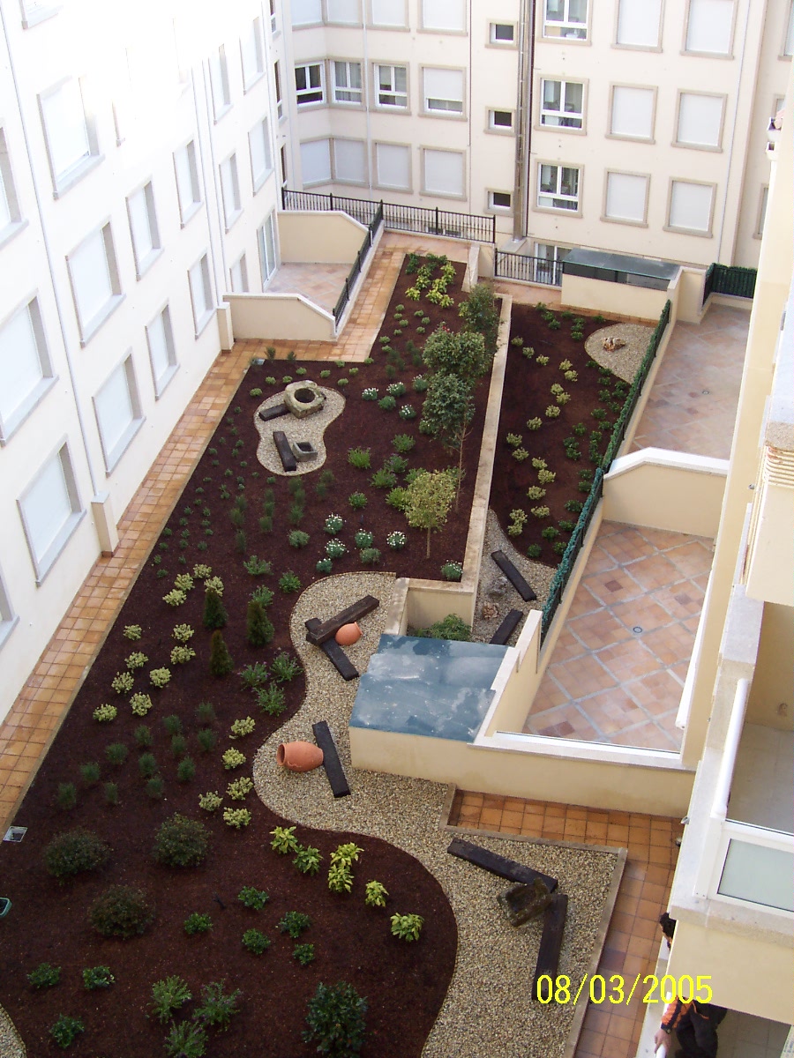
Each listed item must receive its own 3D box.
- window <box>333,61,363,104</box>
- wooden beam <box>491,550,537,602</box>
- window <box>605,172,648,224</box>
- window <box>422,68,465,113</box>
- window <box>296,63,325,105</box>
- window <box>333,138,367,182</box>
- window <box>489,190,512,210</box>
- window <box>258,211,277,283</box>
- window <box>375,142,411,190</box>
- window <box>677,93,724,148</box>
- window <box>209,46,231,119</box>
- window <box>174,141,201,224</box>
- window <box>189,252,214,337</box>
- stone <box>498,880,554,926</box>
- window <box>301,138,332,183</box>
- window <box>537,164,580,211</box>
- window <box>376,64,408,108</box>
[{"bbox_3d":[-1.751,-16.025,40.587,1.265,1.476,0.170,17,38,26],"label":"window"},{"bbox_3d":[2.393,0.957,23.287,0.235,0.130,1.630,-13,36,-16],"label":"wooden beam"},{"bbox_3d":[7.703,-11.136,37.878,1.416,1.618,0.170,17,38,26],"label":"window"},{"bbox_3d":[1.653,-15.111,38.994,1.504,1.513,0.170,17,38,26],"label":"window"},{"bbox_3d":[-3.194,-16.021,40.740,1.159,1.481,0.150,-17,37,-21],"label":"window"},{"bbox_3d":[-1.727,-13.762,42.287,1.360,1.567,0.150,15,38,23],"label":"window"},{"bbox_3d":[3.716,-11.670,40.129,0.858,0.631,0.170,17,38,26],"label":"window"},{"bbox_3d":[-4.024,-8.580,34.679,0.170,1.881,2.037,2,34,6],"label":"window"},{"bbox_3d":[-0.121,-13.212,41.107,1.424,1.632,0.160,15,38,23],"label":"window"},{"bbox_3d":[9.544,-12.894,35.691,1.370,1.612,0.150,15,38,23],"label":"window"},{"bbox_3d":[-4.493,-11.253,28.530,0.160,1.568,1.408,3,35,7],"label":"window"},{"bbox_3d":[-5.081,-8.334,26.994,0.170,1.610,1.646,2,34,6],"label":"window"},{"bbox_3d":[-4.900,-5.897,28.459,0.150,1.663,1.532,3,35,7],"label":"window"},{"bbox_3d":[1.756,5.117,15.478,0.660,0.260,0.390,-20,38,-24],"label":"stone"},{"bbox_3d":[-3.032,-13.616,41.819,1.312,1.536,0.160,-22,39,-27],"label":"window"},{"bbox_3d":[5.591,-11.745,38.835,1.491,1.531,0.170,17,38,26],"label":"window"},{"bbox_3d":[-0.155,-15.621,39.821,1.291,1.506,0.170,17,38,26],"label":"window"}]

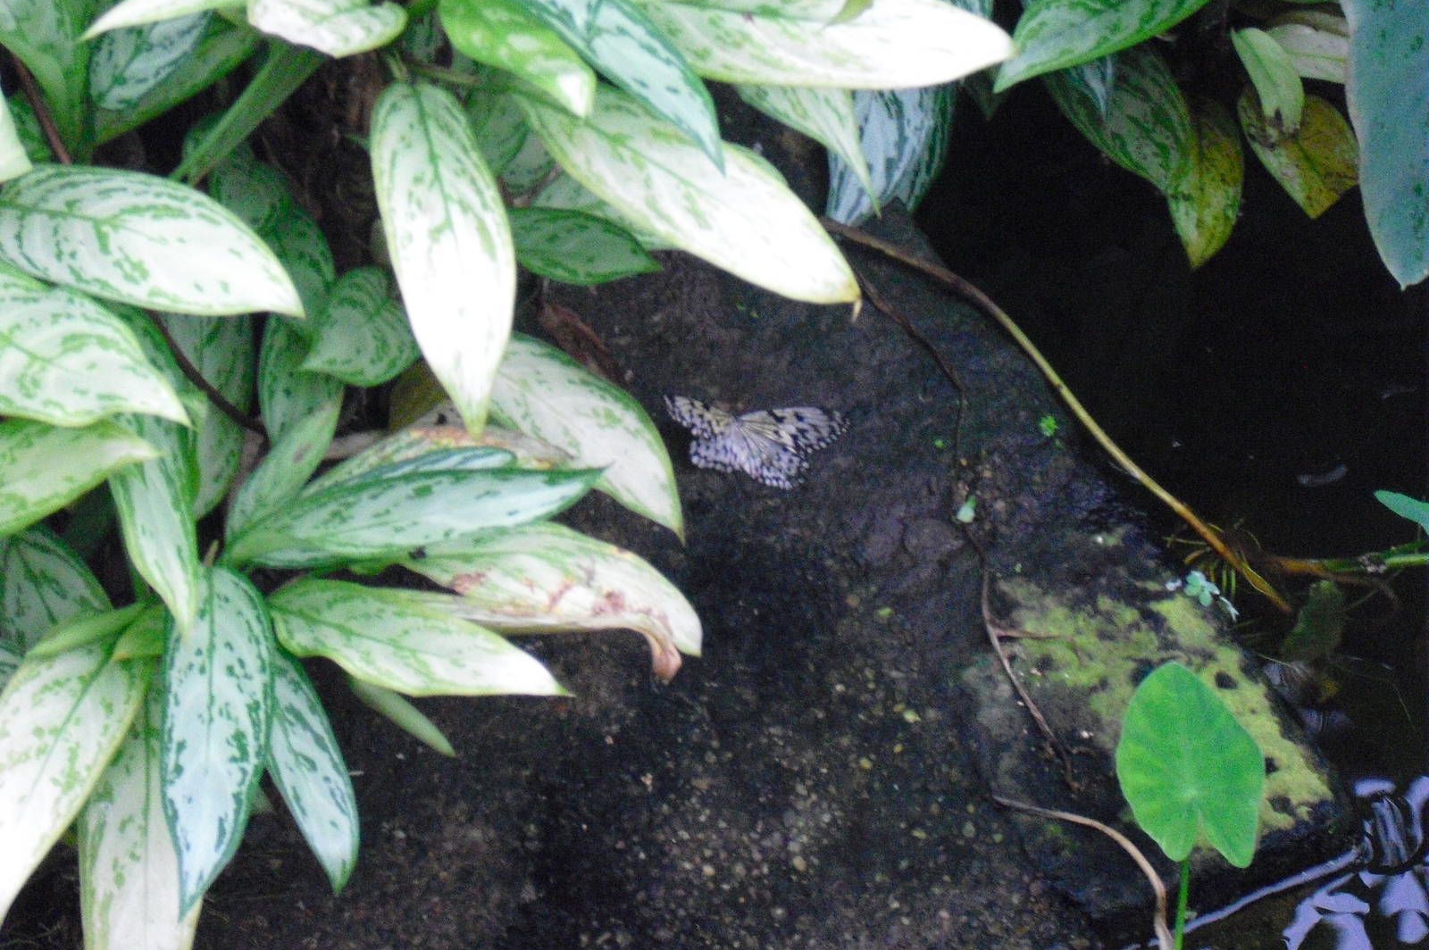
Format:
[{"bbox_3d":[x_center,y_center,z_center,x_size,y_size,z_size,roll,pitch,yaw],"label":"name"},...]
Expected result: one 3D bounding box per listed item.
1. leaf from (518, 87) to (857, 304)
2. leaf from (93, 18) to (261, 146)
[{"bbox_3d":[-0.015,-0.169,2.620,0.235,0.035,0.078,29,62,13],"label":"leaf"},{"bbox_3d":[-0.324,-0.239,2.660,0.123,0.028,0.064,-35,63,-9],"label":"leaf"}]

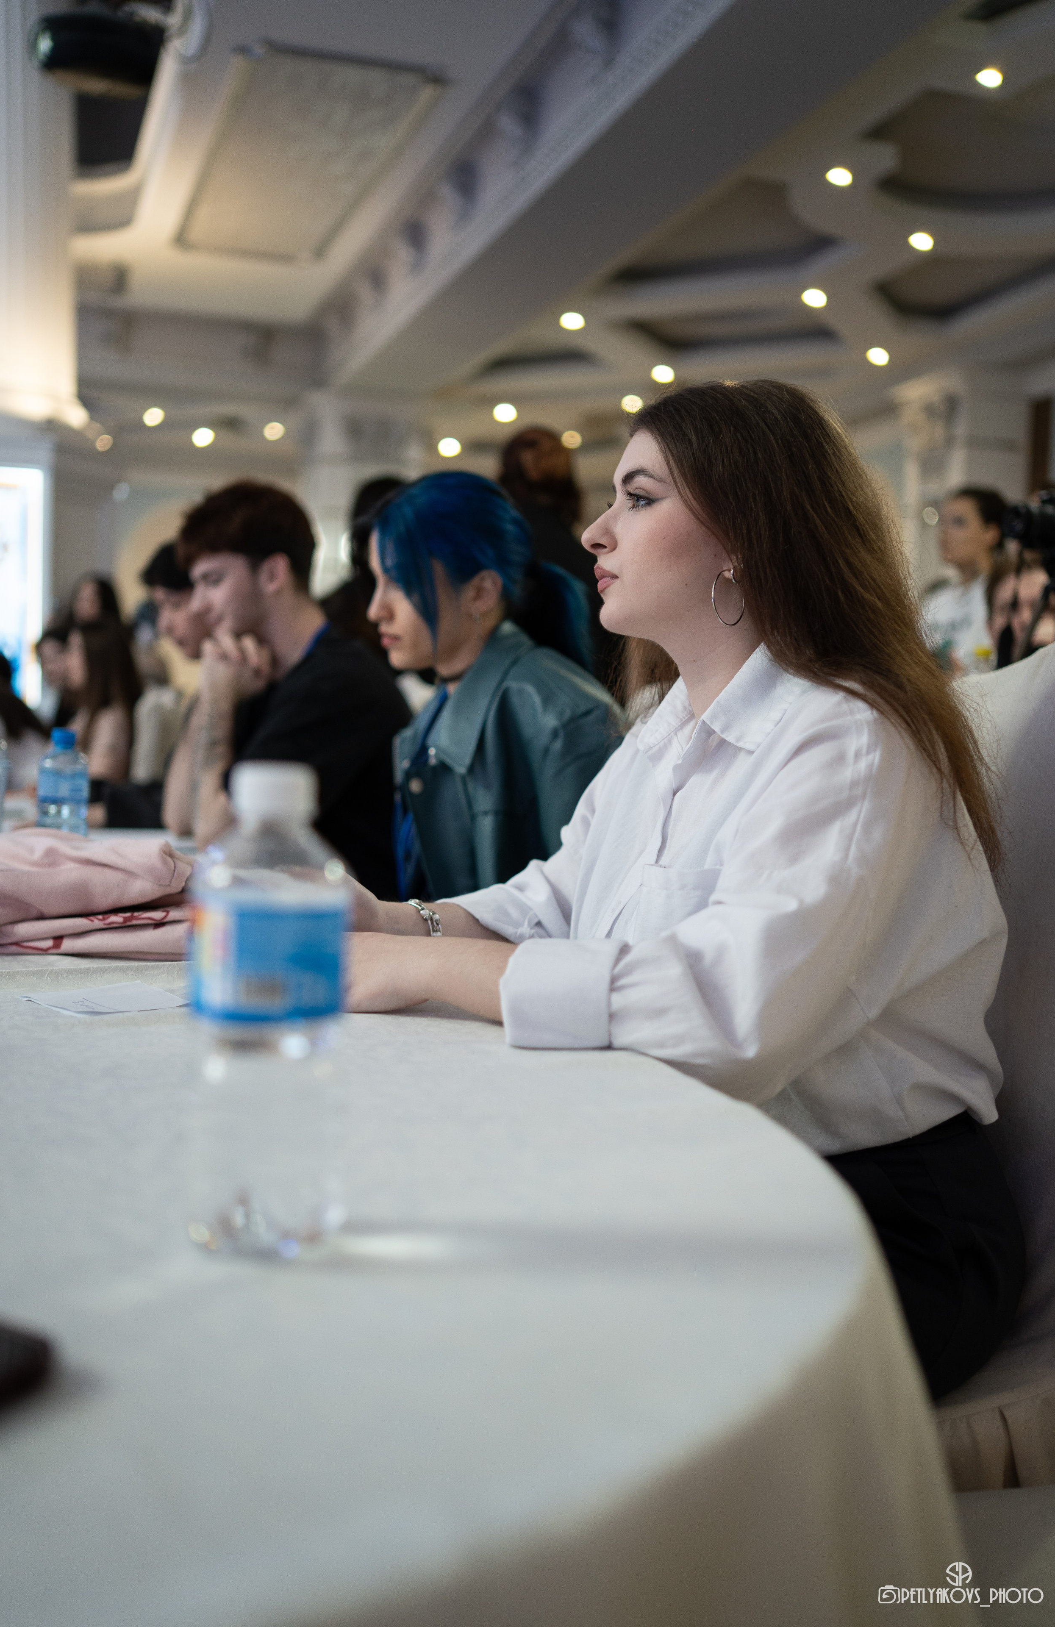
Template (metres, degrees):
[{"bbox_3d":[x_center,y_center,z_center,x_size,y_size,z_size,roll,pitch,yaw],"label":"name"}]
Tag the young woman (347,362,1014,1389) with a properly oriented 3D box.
[{"bbox_3d":[0.080,0.260,1.310,0.700,1.260,0.490,-1,4,-22],"label":"young woman"}]

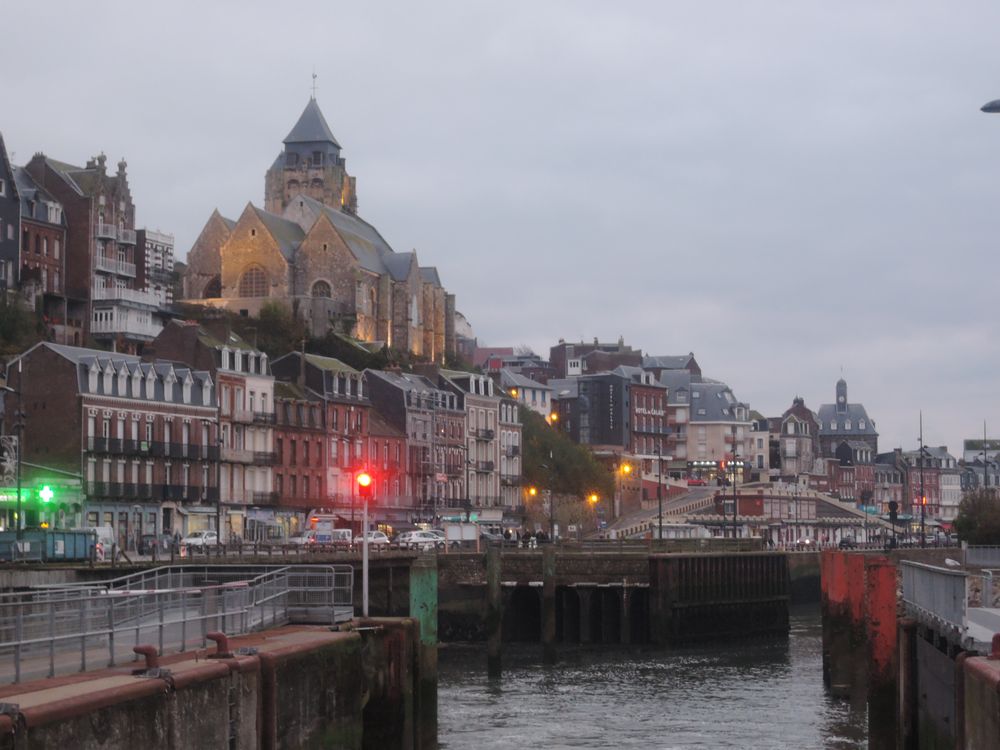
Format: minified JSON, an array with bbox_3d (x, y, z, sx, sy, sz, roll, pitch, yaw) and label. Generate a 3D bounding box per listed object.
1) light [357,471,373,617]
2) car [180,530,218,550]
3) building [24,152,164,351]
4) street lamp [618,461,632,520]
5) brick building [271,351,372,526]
[{"bbox_3d":[-3.254,4.083,52.342,0.340,3.530,0.380,0,-4,3],"label":"light"},{"bbox_3d":[-20.964,11.661,151.557,1.780,1.500,4.050,-1,-4,12],"label":"car"},{"bbox_3d":[-39.083,-11.471,205.989,11.000,18.820,8.000,-2,-5,23],"label":"building"},{"bbox_3d":[13.885,12.834,239.711,1.200,6.200,0.500,-3,-5,32],"label":"street lamp"},{"bbox_3d":[-16.487,6.722,186.871,8.000,16.820,8.440,-2,-5,23],"label":"brick building"}]

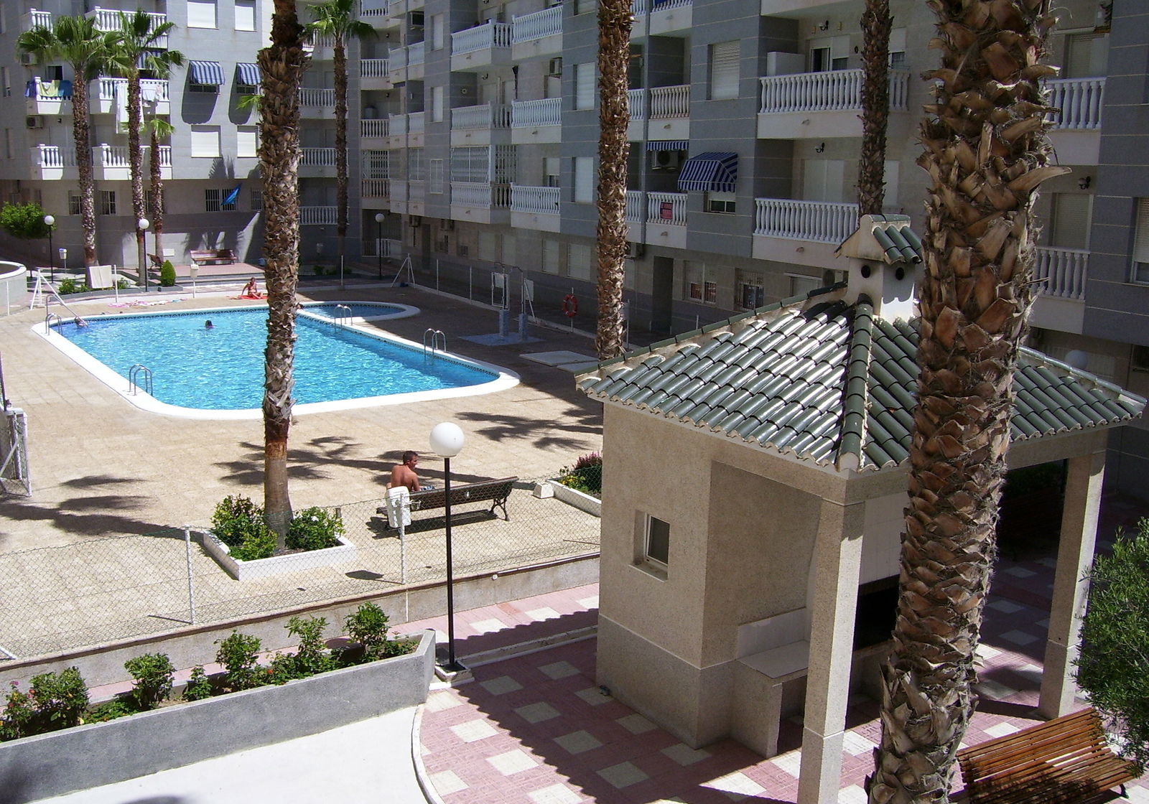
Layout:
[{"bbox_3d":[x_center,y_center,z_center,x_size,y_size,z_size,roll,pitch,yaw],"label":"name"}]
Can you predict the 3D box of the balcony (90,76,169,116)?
[{"bbox_3d":[-20.093,-13.808,51.126,3.200,1.500,1.200,-6,13,-27],"label":"balcony"}]

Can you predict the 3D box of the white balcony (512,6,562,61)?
[{"bbox_3d":[-0.823,-12.754,39.188,1.111,1.515,4.090,-5,13,-27],"label":"white balcony"}]

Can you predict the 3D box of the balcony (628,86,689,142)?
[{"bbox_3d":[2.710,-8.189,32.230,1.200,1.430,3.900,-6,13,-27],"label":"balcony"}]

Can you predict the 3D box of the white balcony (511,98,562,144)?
[{"bbox_3d":[-0.790,-9.629,38.821,1.200,1.440,3.900,-6,13,-27],"label":"white balcony"}]

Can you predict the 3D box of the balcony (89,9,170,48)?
[{"bbox_3d":[-20.069,-16.669,50.520,3.300,1.490,1.200,-6,13,-27],"label":"balcony"}]

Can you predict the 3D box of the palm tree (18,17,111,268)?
[{"bbox_3d":[-20.096,-9.896,44.957,3.600,10.700,3.600,1,12,0],"label":"palm tree"}]

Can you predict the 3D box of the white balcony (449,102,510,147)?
[{"bbox_3d":[-3.820,-11.504,47.030,1.200,1.580,3.250,-7,15,-35],"label":"white balcony"}]

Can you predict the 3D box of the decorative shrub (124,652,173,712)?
[{"bbox_3d":[-4.324,2.849,11.481,0.496,0.600,0.460,-6,14,-29],"label":"decorative shrub"}]

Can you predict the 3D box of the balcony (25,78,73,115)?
[{"bbox_3d":[-23.617,-13.762,50.837,1.525,1.550,1.400,-9,16,-39],"label":"balcony"}]

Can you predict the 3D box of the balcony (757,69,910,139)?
[{"bbox_3d":[6.116,-6.989,26.735,1.270,1.480,4.060,-5,13,-27],"label":"balcony"}]

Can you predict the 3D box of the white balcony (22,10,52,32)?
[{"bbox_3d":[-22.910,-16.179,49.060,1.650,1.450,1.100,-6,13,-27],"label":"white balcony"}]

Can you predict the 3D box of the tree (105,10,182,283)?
[{"bbox_3d":[-17.480,-10.201,45.868,3.200,10.892,3.200,-4,13,-20],"label":"tree"}]

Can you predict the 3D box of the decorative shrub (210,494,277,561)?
[{"bbox_3d":[-4.538,1.747,15.576,0.800,0.700,0.900,-7,15,-33],"label":"decorative shrub"}]

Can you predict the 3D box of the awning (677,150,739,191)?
[{"bbox_3d":[4.077,-7.107,34.771,0.760,1.170,1.900,-7,15,-35],"label":"awning"}]

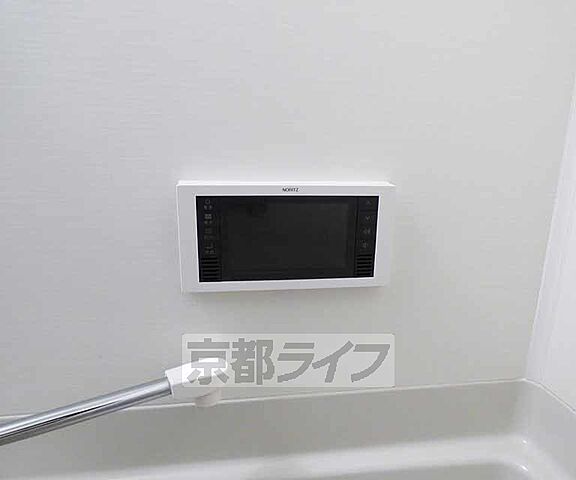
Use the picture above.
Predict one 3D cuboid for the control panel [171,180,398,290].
[{"bbox_3d":[0.001,-0.004,0.423,0.254,0.127,0.024,-1,12,-7],"label":"control panel"}]

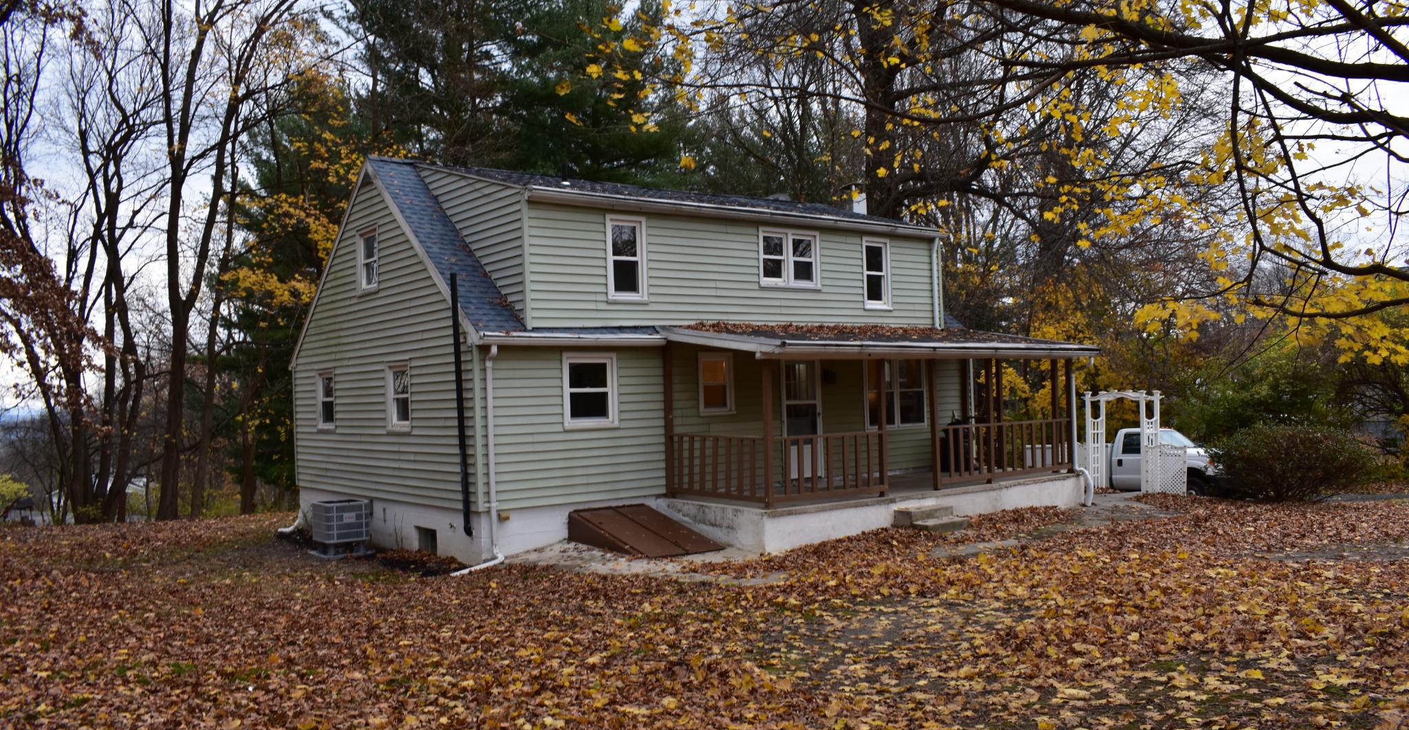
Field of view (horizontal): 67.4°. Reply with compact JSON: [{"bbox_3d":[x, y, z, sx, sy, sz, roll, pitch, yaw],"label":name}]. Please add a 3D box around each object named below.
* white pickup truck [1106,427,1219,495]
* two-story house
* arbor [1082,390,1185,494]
[{"bbox_3d":[11.651,2.738,28.791,2.050,2.000,5.850,-1,-2,-42],"label":"white pickup truck"},{"bbox_3d":[-0.353,-0.357,19.322,10.900,6.180,10.100,-1,-2,-39],"label":"two-story house"},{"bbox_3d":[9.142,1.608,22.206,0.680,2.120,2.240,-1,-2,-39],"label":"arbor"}]

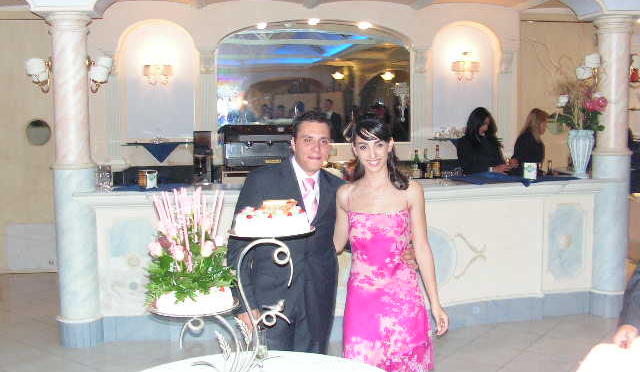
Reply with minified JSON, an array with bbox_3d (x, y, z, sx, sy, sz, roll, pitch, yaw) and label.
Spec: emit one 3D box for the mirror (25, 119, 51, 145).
[{"bbox_3d":[-3.106,-0.599,7.724,0.285,0.285,0.040,-1,6,-5],"label":"mirror"}]

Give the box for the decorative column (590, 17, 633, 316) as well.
[{"bbox_3d":[2.405,-0.149,5.787,0.325,2.460,0.325,-1,6,0],"label":"decorative column"}]

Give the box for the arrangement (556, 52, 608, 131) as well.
[{"bbox_3d":[2.135,-0.759,5.735,0.420,0.640,0.360,-2,6,-7],"label":"arrangement"}]

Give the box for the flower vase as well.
[{"bbox_3d":[2.153,-0.269,5.808,0.215,0.400,0.215,-2,6,-7],"label":"flower vase"}]

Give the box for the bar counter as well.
[{"bbox_3d":[0.252,0.559,5.670,4.280,1.155,0.780,-2,6,-7],"label":"bar counter"}]

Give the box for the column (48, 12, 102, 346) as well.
[{"bbox_3d":[-1.820,-0.033,5.220,0.325,2.460,0.325,-1,6,0],"label":"column"}]

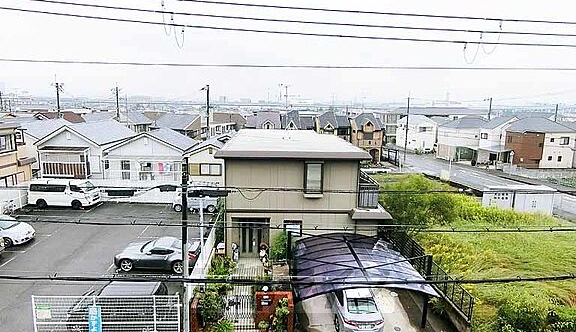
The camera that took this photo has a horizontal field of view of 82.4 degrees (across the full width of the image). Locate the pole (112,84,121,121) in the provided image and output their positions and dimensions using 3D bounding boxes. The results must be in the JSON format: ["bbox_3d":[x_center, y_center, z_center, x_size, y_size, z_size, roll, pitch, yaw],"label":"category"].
[{"bbox_3d":[-29.993,-8.164,58.037,1.300,11.700,0.600,1,10,-4],"label":"pole"}]

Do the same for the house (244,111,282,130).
[{"bbox_3d":[-3.687,-4.410,50.367,5.600,7.600,7.500,1,10,-4],"label":"house"}]

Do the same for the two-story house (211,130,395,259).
[{"bbox_3d":[0.484,1.279,23.259,9.000,6.500,11.500,0,10,-2],"label":"two-story house"}]

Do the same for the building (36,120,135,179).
[{"bbox_3d":[-19.291,-0.799,33.352,6.300,7.000,8.200,0,10,-2],"label":"building"}]

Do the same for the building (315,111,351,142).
[{"bbox_3d":[6.915,-4.629,52.611,5.000,7.800,6.200,0,10,-2],"label":"building"}]

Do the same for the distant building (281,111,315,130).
[{"bbox_3d":[1.567,-4.776,53.005,5.200,7.900,6.200,0,10,-2],"label":"distant building"}]

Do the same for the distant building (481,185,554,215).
[{"bbox_3d":[18.560,3.007,27.244,5.600,2.150,2.000,2,10,4],"label":"distant building"}]

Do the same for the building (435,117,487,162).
[{"bbox_3d":[31.146,-4.409,55.690,6.600,7.300,8.500,-4,11,-27],"label":"building"}]

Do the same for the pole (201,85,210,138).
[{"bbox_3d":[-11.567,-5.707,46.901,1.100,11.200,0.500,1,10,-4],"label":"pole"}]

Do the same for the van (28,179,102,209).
[{"bbox_3d":[-17.280,2.035,25.988,4.720,1.980,1.720,1,10,1],"label":"van"}]

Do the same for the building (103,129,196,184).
[{"bbox_3d":[-12.600,-0.085,31.636,7.200,6.400,6.200,0,10,-2],"label":"building"}]

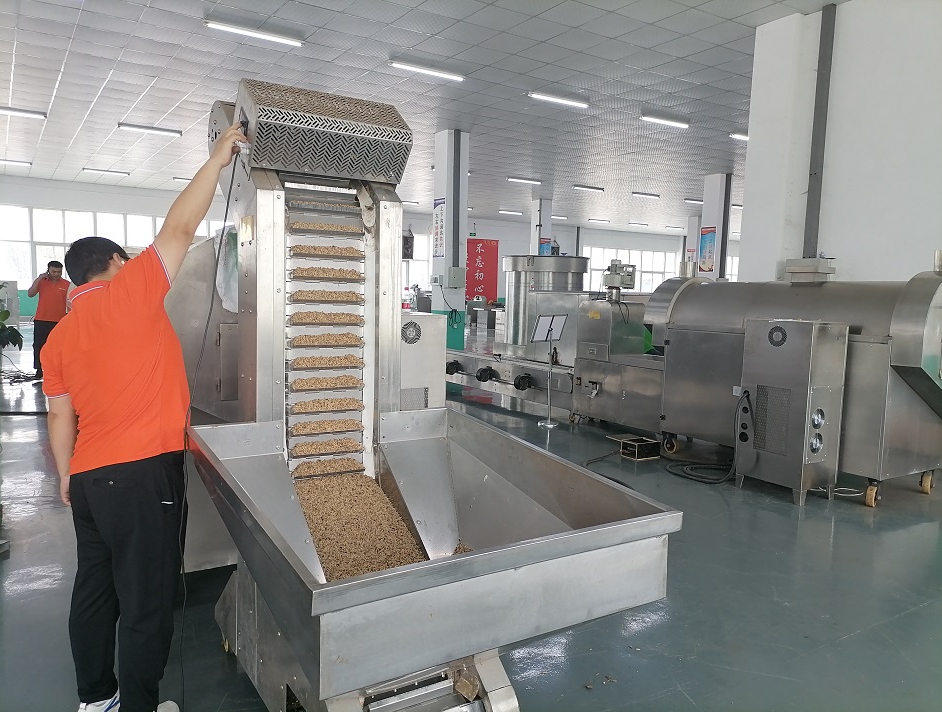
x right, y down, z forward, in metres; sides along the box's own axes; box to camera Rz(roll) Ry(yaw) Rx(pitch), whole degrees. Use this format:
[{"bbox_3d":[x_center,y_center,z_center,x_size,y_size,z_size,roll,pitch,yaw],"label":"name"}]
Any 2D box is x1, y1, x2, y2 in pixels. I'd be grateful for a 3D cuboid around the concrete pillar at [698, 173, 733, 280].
[{"bbox_3d":[6.302,-2.391,18.536,0.510,4.510,0.510,-2,7,-33],"label":"concrete pillar"}]

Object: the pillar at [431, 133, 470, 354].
[{"bbox_3d":[-0.434,-2.175,14.380,0.510,4.510,0.510,-2,7,-33],"label":"pillar"}]

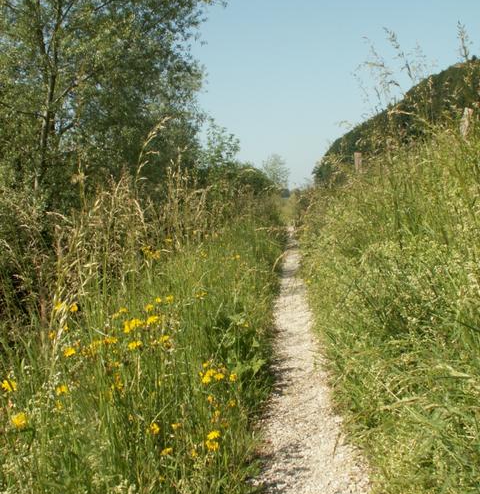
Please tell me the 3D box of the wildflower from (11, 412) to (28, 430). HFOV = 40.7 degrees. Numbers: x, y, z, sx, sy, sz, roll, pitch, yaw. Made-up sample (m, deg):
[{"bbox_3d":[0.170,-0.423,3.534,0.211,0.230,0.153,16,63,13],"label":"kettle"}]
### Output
[{"bbox_3d":[-0.681,0.536,2.000,0.052,0.052,0.039,-1,4,-10],"label":"wildflower"}]

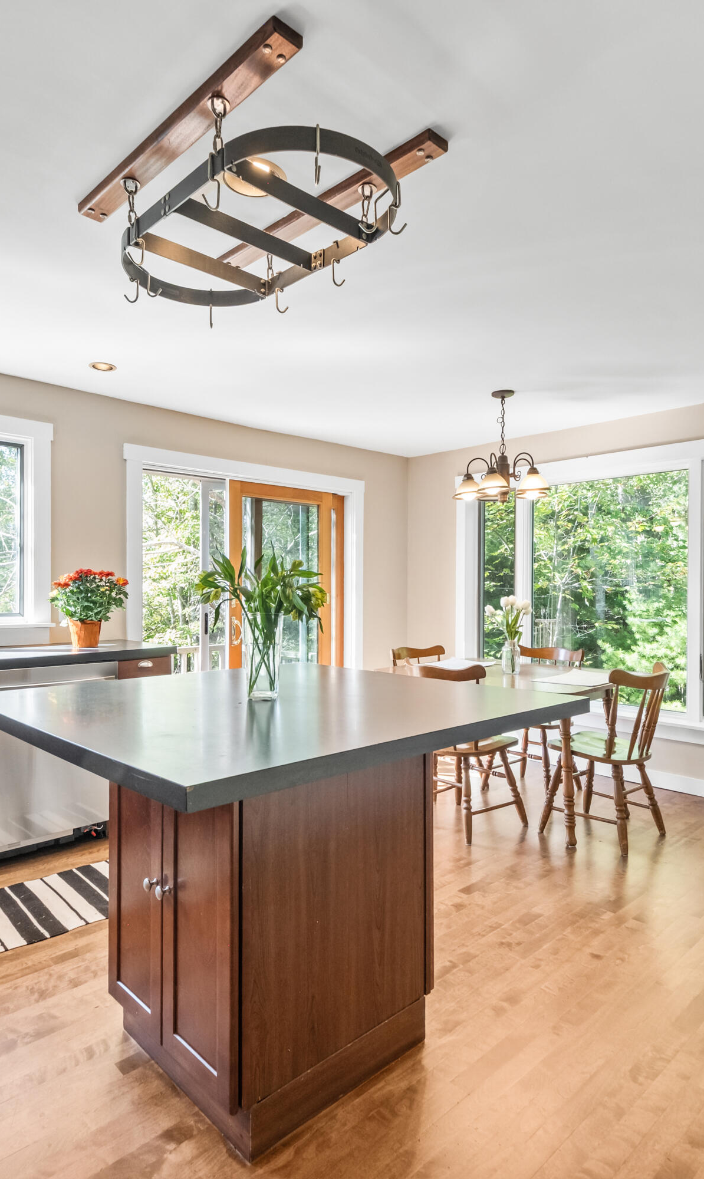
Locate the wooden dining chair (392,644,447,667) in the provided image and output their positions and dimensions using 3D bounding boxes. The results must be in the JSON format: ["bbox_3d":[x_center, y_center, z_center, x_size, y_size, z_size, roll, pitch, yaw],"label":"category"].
[{"bbox_3d":[0.579,0.801,4.166,0.450,0.870,0.500,1,-1,-44],"label":"wooden dining chair"}]

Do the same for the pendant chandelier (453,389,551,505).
[{"bbox_3d":[0.845,-0.789,3.579,0.530,0.620,0.530,0,0,0],"label":"pendant chandelier"}]

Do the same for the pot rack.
[{"bbox_3d":[-0.273,-0.981,1.734,0.540,0.280,0.920,1,-1,-44],"label":"pot rack"}]

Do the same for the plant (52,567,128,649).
[{"bbox_3d":[-1.424,0.098,3.432,0.420,0.430,0.400,1,-1,-44],"label":"plant"}]

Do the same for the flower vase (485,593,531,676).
[{"bbox_3d":[0.880,0.246,3.612,0.250,0.440,0.230,1,-1,-44],"label":"flower vase"}]

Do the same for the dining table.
[{"bbox_3d":[0.856,0.852,3.667,0.900,0.760,1.370,1,-1,-44],"label":"dining table"}]

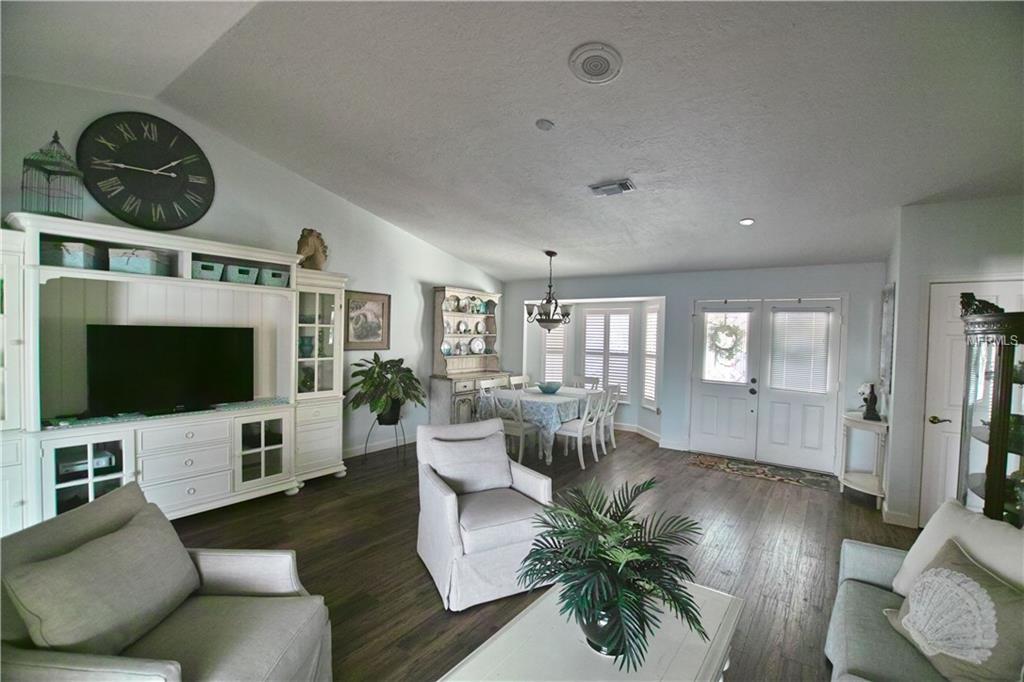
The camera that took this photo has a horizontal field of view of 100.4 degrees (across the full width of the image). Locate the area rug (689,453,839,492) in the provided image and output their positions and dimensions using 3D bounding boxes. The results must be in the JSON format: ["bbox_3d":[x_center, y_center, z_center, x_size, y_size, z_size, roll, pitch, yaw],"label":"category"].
[{"bbox_3d":[2.923,1.524,5.027,1.500,0.012,0.580,2,2,36],"label":"area rug"}]

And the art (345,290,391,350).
[{"bbox_3d":[-1.794,-0.240,5.319,0.035,0.720,0.710,2,2,36],"label":"art"}]

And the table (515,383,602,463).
[{"bbox_3d":[0.513,1.101,5.889,1.060,0.765,1.480,2,1,35],"label":"table"}]

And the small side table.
[{"bbox_3d":[3.596,1.186,4.373,0.380,0.800,0.780,2,1,37],"label":"small side table"}]

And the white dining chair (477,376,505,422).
[{"bbox_3d":[-0.155,1.011,6.008,0.500,0.910,0.460,2,1,35],"label":"white dining chair"}]

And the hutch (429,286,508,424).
[{"bbox_3d":[-0.590,0.344,6.554,0.470,2.200,1.360,2,1,38],"label":"hutch"}]

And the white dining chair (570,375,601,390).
[{"bbox_3d":[0.959,1.002,6.206,0.450,0.900,0.540,2,2,36],"label":"white dining chair"}]

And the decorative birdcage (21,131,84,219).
[{"bbox_3d":[-3.105,-1.114,2.897,0.220,0.630,0.220,1,2,-9],"label":"decorative birdcage"}]

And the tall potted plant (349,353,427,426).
[{"bbox_3d":[-1.495,0.578,5.080,0.920,0.870,0.850,1,1,0],"label":"tall potted plant"}]

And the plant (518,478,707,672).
[{"bbox_3d":[0.363,0.854,1.540,0.650,0.530,0.620,1,1,0],"label":"plant"}]

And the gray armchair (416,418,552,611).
[{"bbox_3d":[-0.165,1.076,2.889,0.740,0.900,0.740,1,1,-26],"label":"gray armchair"}]

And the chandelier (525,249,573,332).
[{"bbox_3d":[0.515,-0.645,5.715,0.740,1.110,0.740,1,2,0],"label":"chandelier"}]

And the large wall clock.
[{"bbox_3d":[-3.004,-1.407,3.575,0.045,0.910,0.910,2,2,36],"label":"large wall clock"}]

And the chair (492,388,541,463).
[{"bbox_3d":[0.037,1.028,5.347,0.460,0.910,0.500,2,1,35],"label":"chair"}]

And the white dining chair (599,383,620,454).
[{"bbox_3d":[1.168,1.019,5.771,0.540,0.900,0.450,2,2,36],"label":"white dining chair"}]

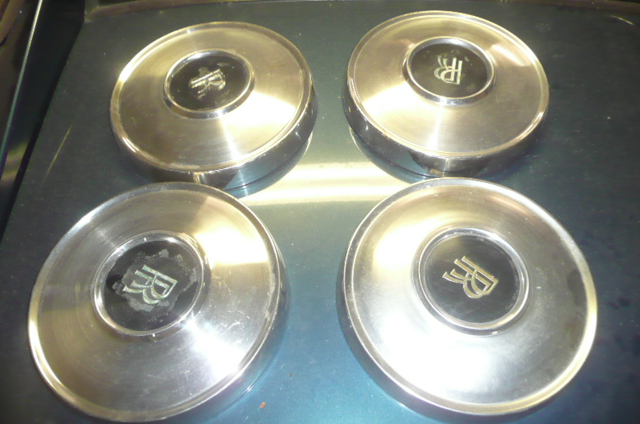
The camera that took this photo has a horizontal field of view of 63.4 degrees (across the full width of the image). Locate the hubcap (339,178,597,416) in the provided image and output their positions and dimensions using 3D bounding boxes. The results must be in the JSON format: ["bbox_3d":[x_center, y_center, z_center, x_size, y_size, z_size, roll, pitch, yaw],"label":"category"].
[{"bbox_3d":[0.150,0.075,0.528,0.263,0.054,0.263,0,60,-1],"label":"hubcap"}]

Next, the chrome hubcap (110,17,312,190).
[{"bbox_3d":[-0.136,-0.148,0.655,0.263,0.054,0.263,0,60,3],"label":"chrome hubcap"}]

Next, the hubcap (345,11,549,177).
[{"bbox_3d":[0.163,-0.167,0.667,0.263,0.054,0.263,0,60,0],"label":"hubcap"}]

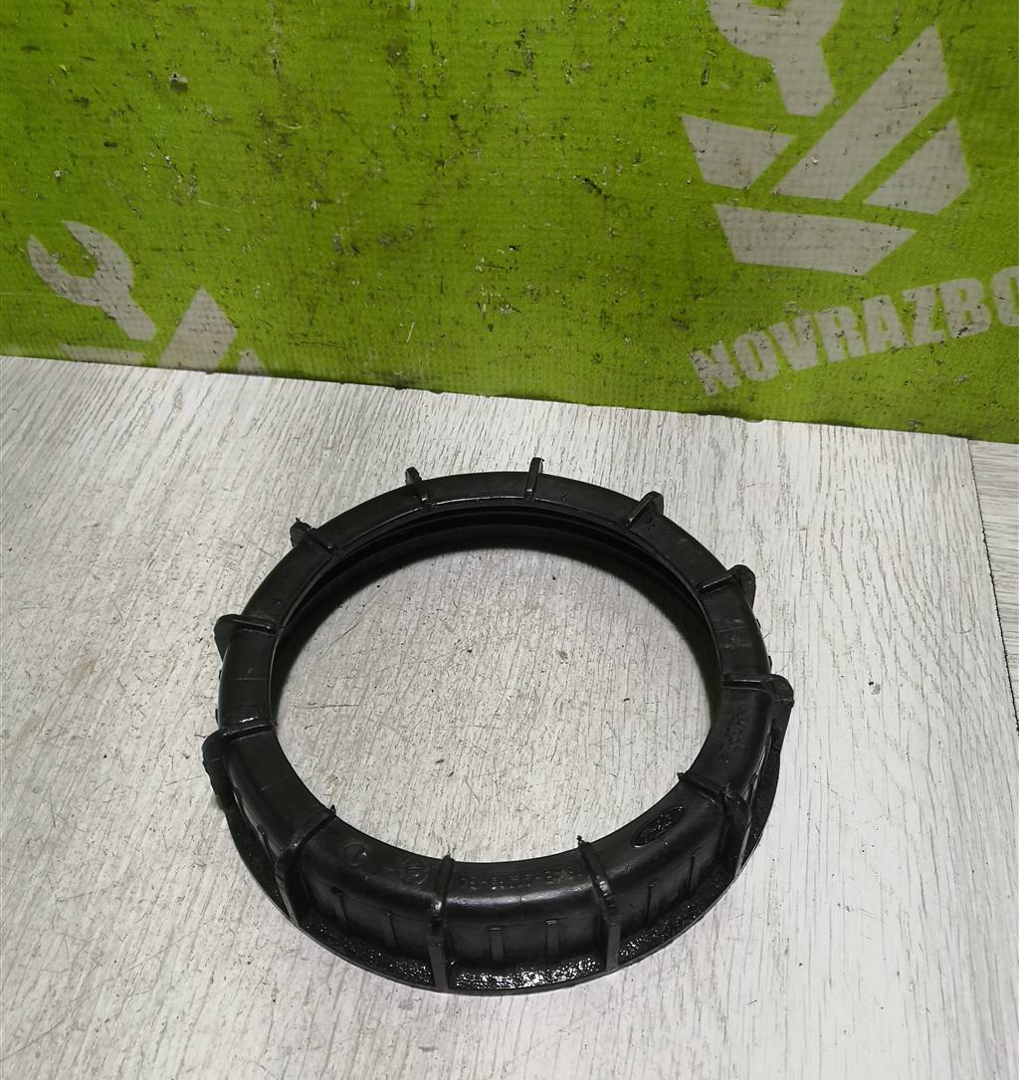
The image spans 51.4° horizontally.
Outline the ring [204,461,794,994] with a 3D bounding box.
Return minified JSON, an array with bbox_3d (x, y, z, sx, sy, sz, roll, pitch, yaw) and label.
[{"bbox_3d":[-0.004,0.038,0.287,0.157,0.027,0.157,-1,47,1],"label":"ring"}]

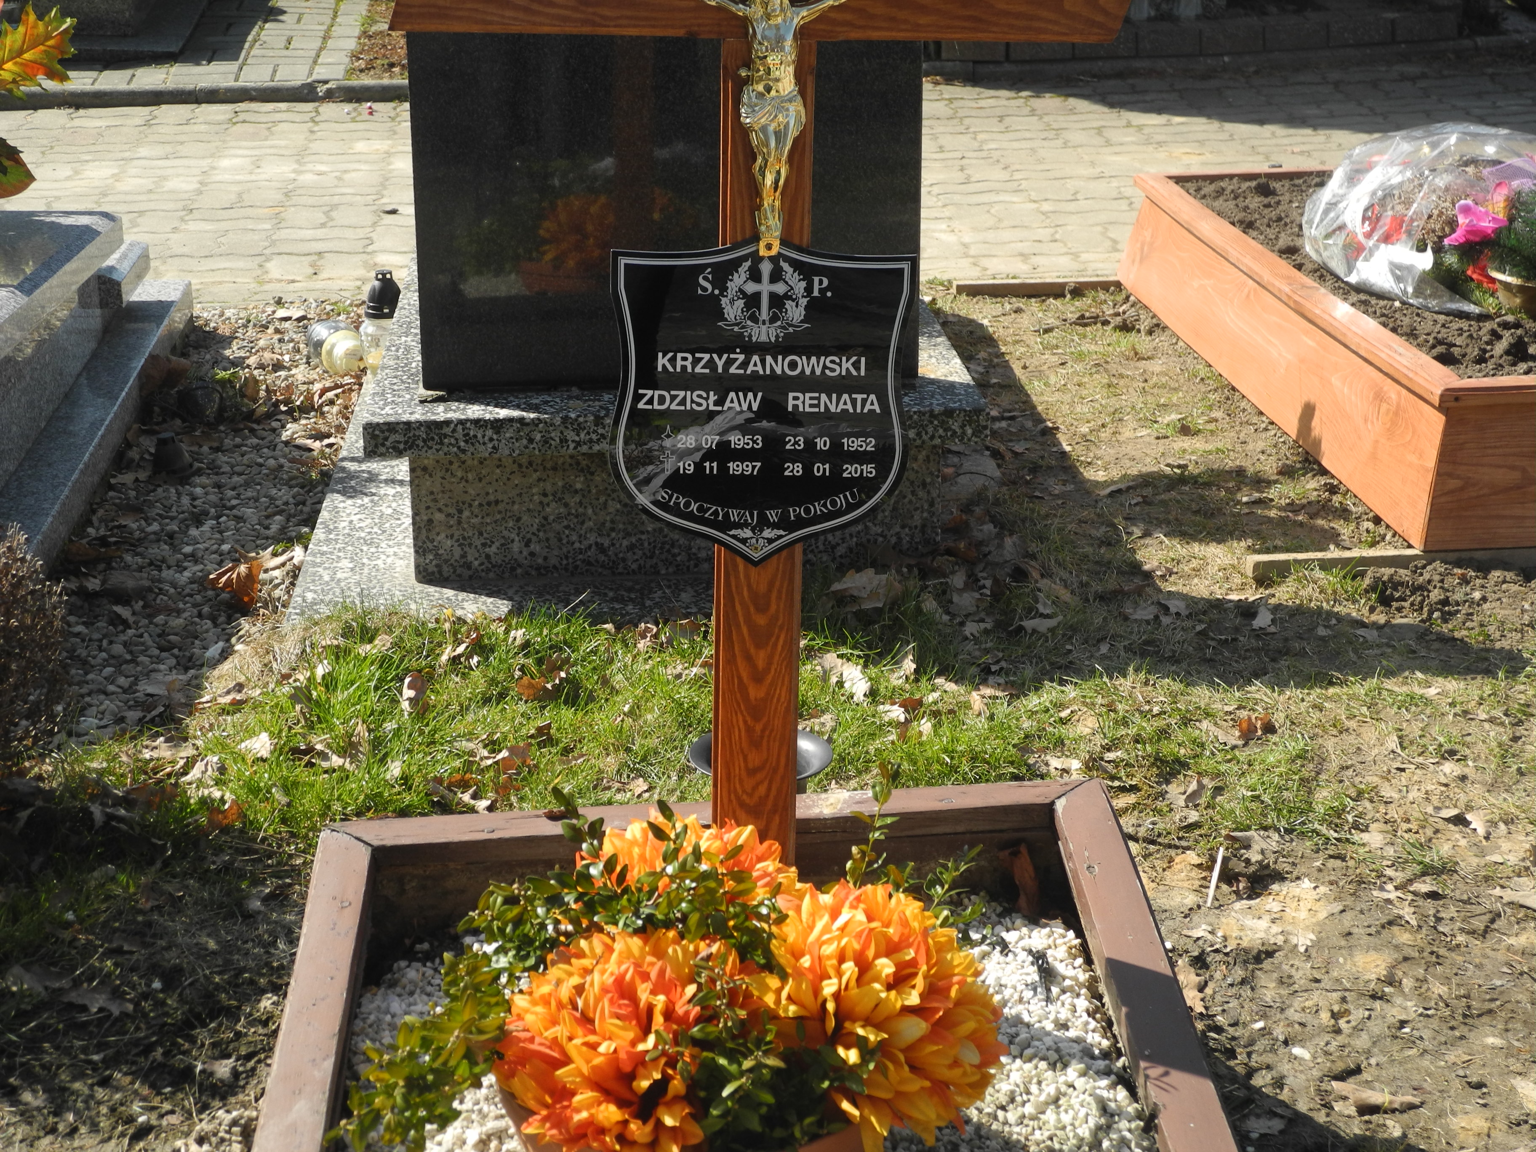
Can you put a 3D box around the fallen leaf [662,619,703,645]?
[{"bbox_3d":[-0.103,0.068,3.300,0.047,0.026,0.035,-2,17,-4],"label":"fallen leaf"}]

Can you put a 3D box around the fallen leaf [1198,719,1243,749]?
[{"bbox_3d":[0.581,0.199,3.466,0.070,0.020,0.034,14,25,33],"label":"fallen leaf"}]

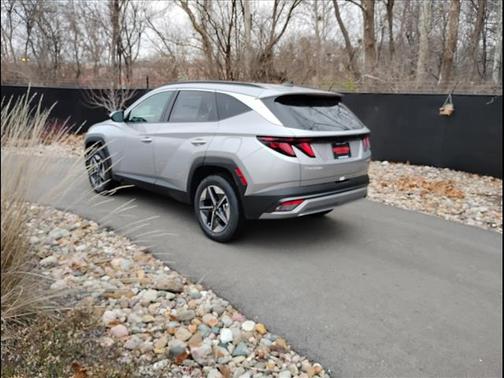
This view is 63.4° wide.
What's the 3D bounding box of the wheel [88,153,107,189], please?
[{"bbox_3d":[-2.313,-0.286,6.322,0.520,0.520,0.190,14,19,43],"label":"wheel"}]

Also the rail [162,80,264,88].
[{"bbox_3d":[-0.501,-1.175,4.626,1.800,0.090,0.070,14,19,43],"label":"rail"}]

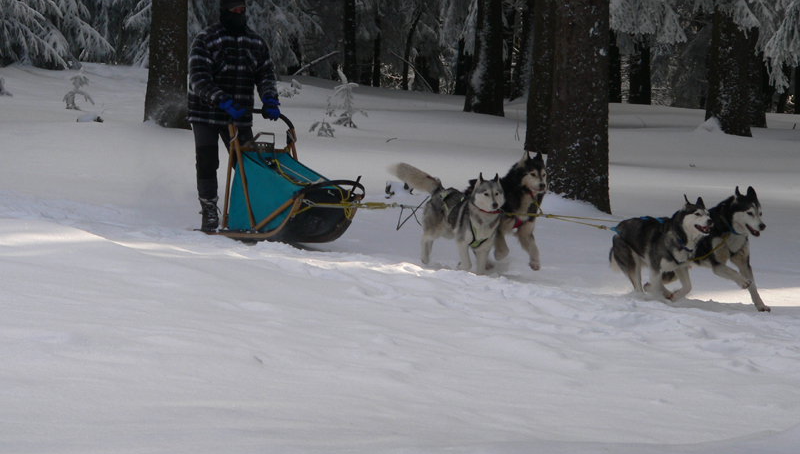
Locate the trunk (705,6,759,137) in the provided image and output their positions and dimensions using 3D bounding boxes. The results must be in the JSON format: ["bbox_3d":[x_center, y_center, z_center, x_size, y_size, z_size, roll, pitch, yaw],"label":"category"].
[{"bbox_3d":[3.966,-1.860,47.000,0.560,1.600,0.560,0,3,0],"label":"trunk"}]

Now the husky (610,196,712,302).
[{"bbox_3d":[1.644,0.135,24.700,0.260,0.630,0.820,-3,4,-37],"label":"husky"}]

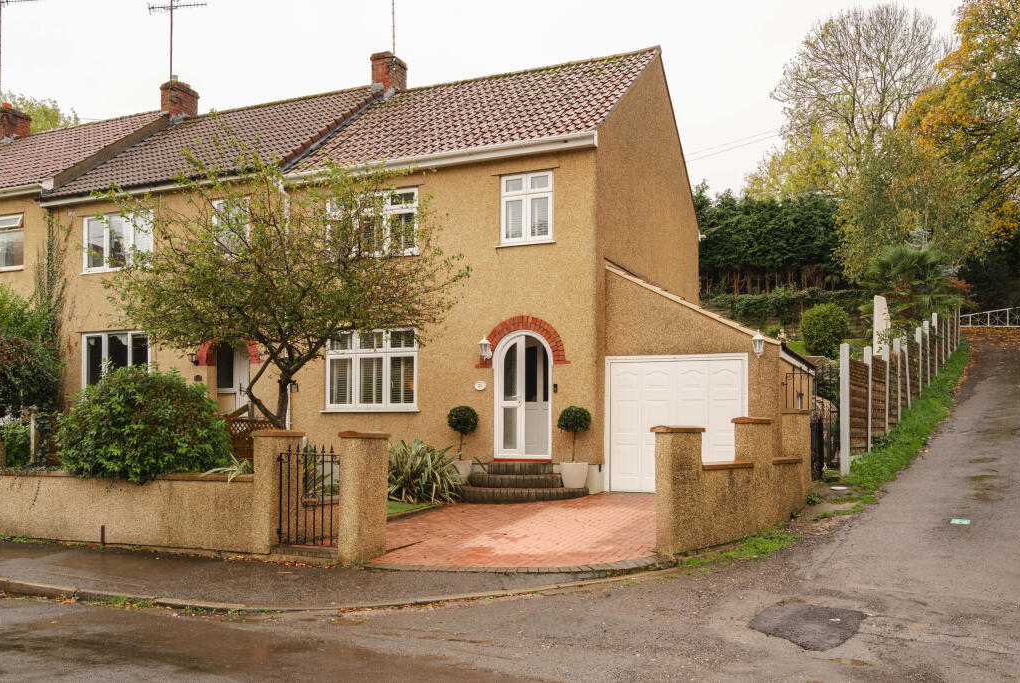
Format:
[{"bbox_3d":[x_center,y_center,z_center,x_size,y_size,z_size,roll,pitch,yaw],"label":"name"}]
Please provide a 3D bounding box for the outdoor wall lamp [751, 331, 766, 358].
[{"bbox_3d":[3.769,0.038,11.650,0.190,0.430,0.220,-1,-3,23],"label":"outdoor wall lamp"}]

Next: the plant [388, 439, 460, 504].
[{"bbox_3d":[-1.394,2.048,12.100,1.250,1.020,1.200,0,-3,0],"label":"plant"}]

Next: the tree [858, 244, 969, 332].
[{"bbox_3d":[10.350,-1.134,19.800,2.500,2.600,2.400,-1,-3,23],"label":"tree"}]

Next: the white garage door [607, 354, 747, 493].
[{"bbox_3d":[2.623,1.316,12.250,2.260,2.220,0.100,-1,-3,23],"label":"white garage door"}]

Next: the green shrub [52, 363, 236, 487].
[{"bbox_3d":[-4.758,1.133,10.000,2.200,1.700,2.000,-1,-3,22],"label":"green shrub"}]

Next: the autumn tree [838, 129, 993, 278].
[{"bbox_3d":[14.782,-4.702,28.000,5.200,6.000,4.900,-1,-3,23],"label":"autumn tree"}]

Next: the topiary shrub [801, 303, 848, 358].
[{"bbox_3d":[8.189,-0.260,20.000,1.250,1.450,1.250,-1,-3,22],"label":"topiary shrub"}]

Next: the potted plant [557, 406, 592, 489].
[{"bbox_3d":[1.012,1.663,12.050,0.530,1.260,0.530,0,-3,0],"label":"potted plant"}]

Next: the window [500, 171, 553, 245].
[{"bbox_3d":[0.283,-2.233,12.800,0.930,1.220,0.100,-1,-3,23],"label":"window"}]

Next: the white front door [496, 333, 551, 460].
[{"bbox_3d":[0.221,0.921,12.750,1.020,2.120,0.110,-1,-3,23],"label":"white front door"}]

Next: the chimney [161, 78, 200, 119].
[{"bbox_3d":[-9.165,-6.725,21.300,0.550,1.120,0.880,-1,-3,22],"label":"chimney"}]

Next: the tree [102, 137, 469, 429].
[{"bbox_3d":[-3.069,-0.369,10.500,4.800,4.800,4.400,-1,-3,22],"label":"tree"}]

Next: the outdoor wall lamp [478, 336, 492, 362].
[{"bbox_3d":[-0.415,0.135,13.000,0.200,0.430,0.260,-1,-3,22],"label":"outdoor wall lamp"}]

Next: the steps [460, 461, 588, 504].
[{"bbox_3d":[0.018,2.269,12.450,2.300,0.580,1.050,-1,-3,22],"label":"steps"}]

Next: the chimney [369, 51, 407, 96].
[{"bbox_3d":[-2.721,-5.934,17.200,0.520,0.950,0.700,-1,-3,23],"label":"chimney"}]

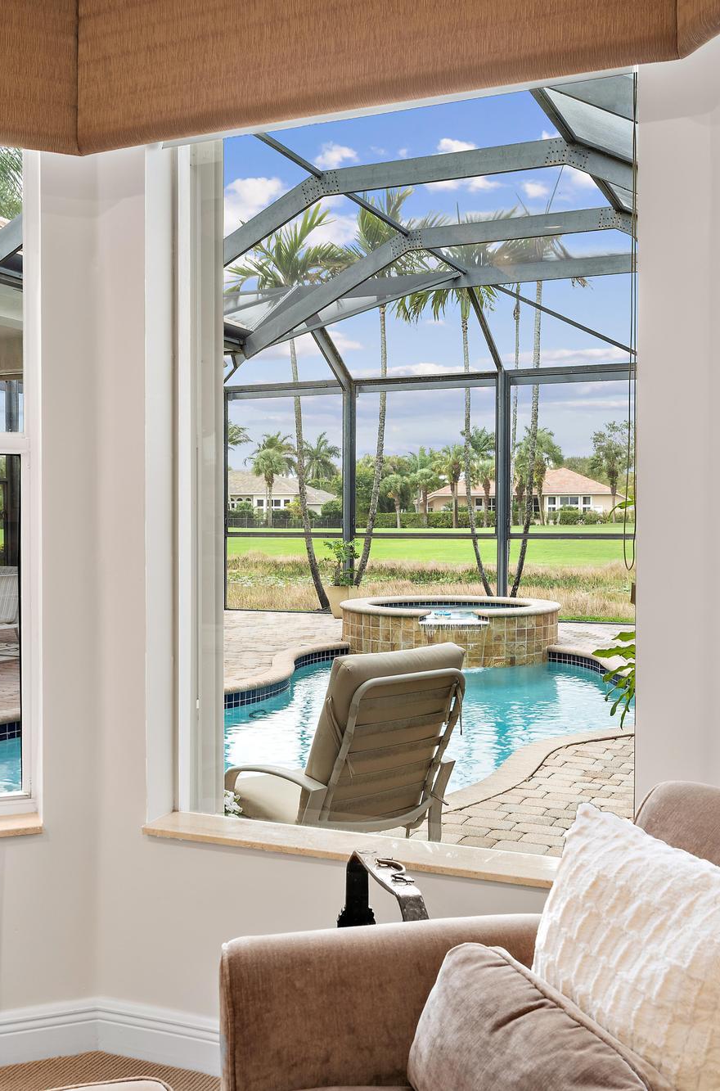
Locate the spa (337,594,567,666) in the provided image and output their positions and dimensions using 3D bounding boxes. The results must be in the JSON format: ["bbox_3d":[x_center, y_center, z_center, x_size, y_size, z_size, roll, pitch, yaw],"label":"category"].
[{"bbox_3d":[1.030,0.950,12.350,2.500,0.570,2.500,0,1,3],"label":"spa"}]

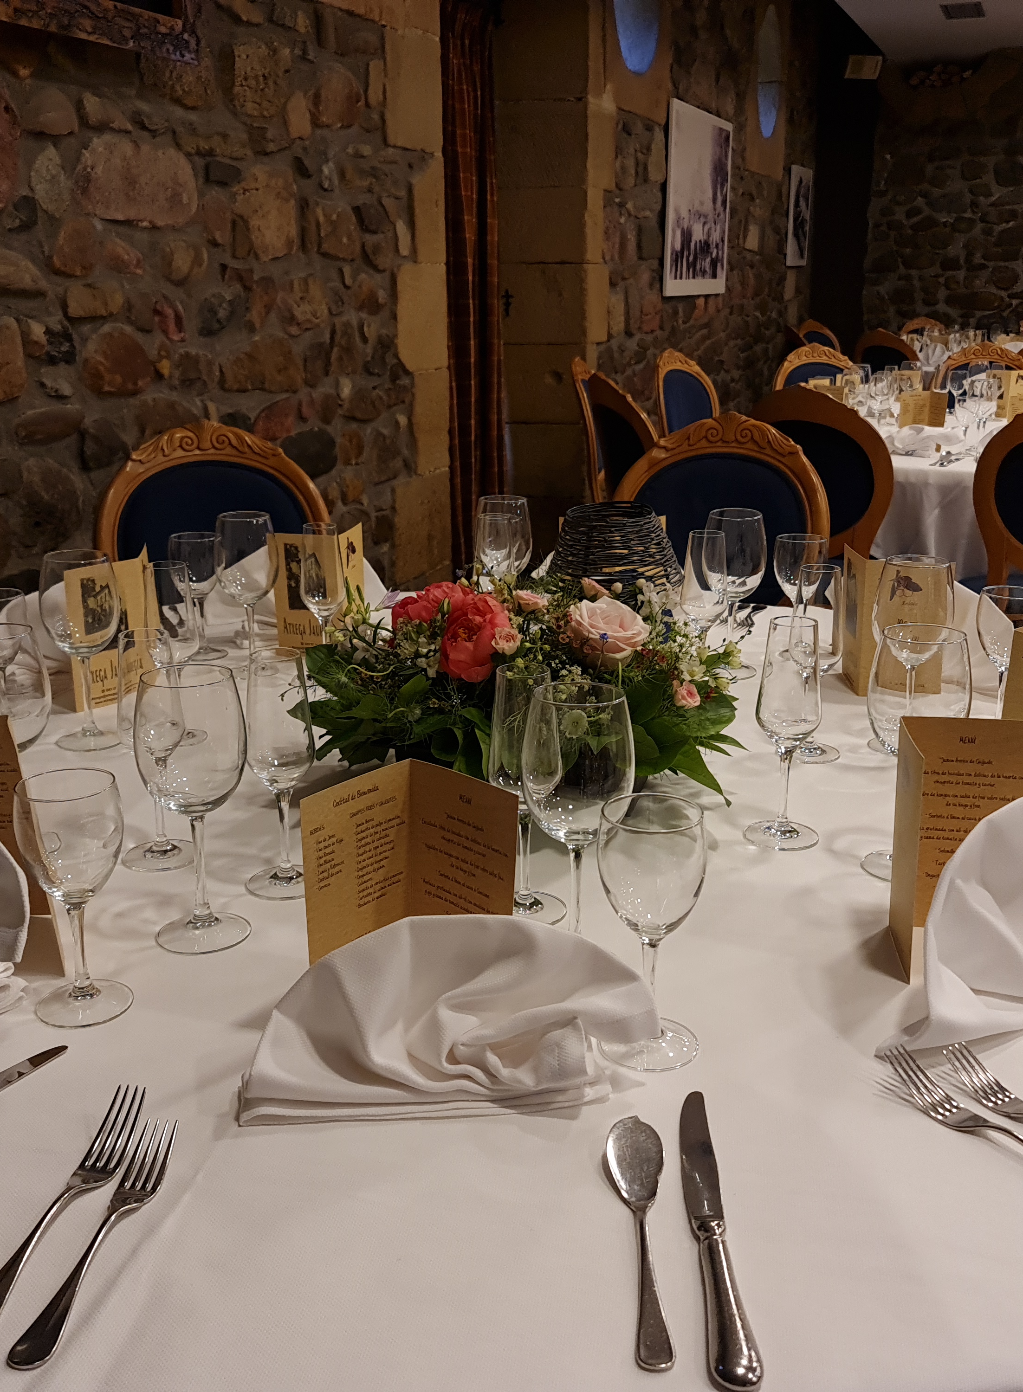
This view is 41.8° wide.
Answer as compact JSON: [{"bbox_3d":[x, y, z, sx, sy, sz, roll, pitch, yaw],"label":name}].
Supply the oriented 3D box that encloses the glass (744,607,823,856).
[{"bbox_3d":[0.241,0.032,1.171,0.067,0.198,0.067,0,17,0],"label":"glass"}]

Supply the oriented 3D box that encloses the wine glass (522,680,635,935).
[{"bbox_3d":[0.050,0.098,0.991,0.081,0.212,0.081,0,17,0],"label":"wine glass"}]

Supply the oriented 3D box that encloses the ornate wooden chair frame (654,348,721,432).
[{"bbox_3d":[0.823,-0.815,5.161,0.560,0.980,0.485,13,21,36],"label":"ornate wooden chair frame"}]

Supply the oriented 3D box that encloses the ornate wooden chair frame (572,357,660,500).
[{"bbox_3d":[0.516,-0.647,4.720,0.550,0.975,0.490,-8,18,-24],"label":"ornate wooden chair frame"}]

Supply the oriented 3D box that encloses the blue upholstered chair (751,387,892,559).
[{"bbox_3d":[0.920,-0.379,3.805,0.490,0.980,0.560,10,19,28],"label":"blue upholstered chair"}]

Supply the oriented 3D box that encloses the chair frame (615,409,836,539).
[{"bbox_3d":[0.385,-0.058,2.753,0.490,0.980,0.560,4,18,14],"label":"chair frame"}]

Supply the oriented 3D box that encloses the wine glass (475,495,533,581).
[{"bbox_3d":[-0.010,-0.163,1.842,0.081,0.212,0.081,0,17,0],"label":"wine glass"}]

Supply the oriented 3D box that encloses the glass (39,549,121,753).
[{"bbox_3d":[-0.477,-0.049,1.488,0.087,0.203,0.087,0,17,0],"label":"glass"}]

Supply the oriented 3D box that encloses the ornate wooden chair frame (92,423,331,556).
[{"bbox_3d":[-0.500,-0.011,2.600,0.490,0.980,0.560,-6,18,-20],"label":"ornate wooden chair frame"}]

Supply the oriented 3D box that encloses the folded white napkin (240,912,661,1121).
[{"bbox_3d":[-0.037,0.186,0.809,0.240,0.110,0.090,-1,17,-5],"label":"folded white napkin"}]

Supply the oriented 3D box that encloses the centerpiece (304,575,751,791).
[{"bbox_3d":[0.012,-0.030,1.434,0.450,0.195,0.370,0,17,0],"label":"centerpiece"}]

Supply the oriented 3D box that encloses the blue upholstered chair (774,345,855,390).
[{"bbox_3d":[1.585,-1.207,6.592,0.490,0.975,0.550,-5,17,-17],"label":"blue upholstered chair"}]

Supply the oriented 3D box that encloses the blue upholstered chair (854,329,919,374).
[{"bbox_3d":[2.530,-2.002,9.113,0.490,0.980,0.560,10,19,28],"label":"blue upholstered chair"}]

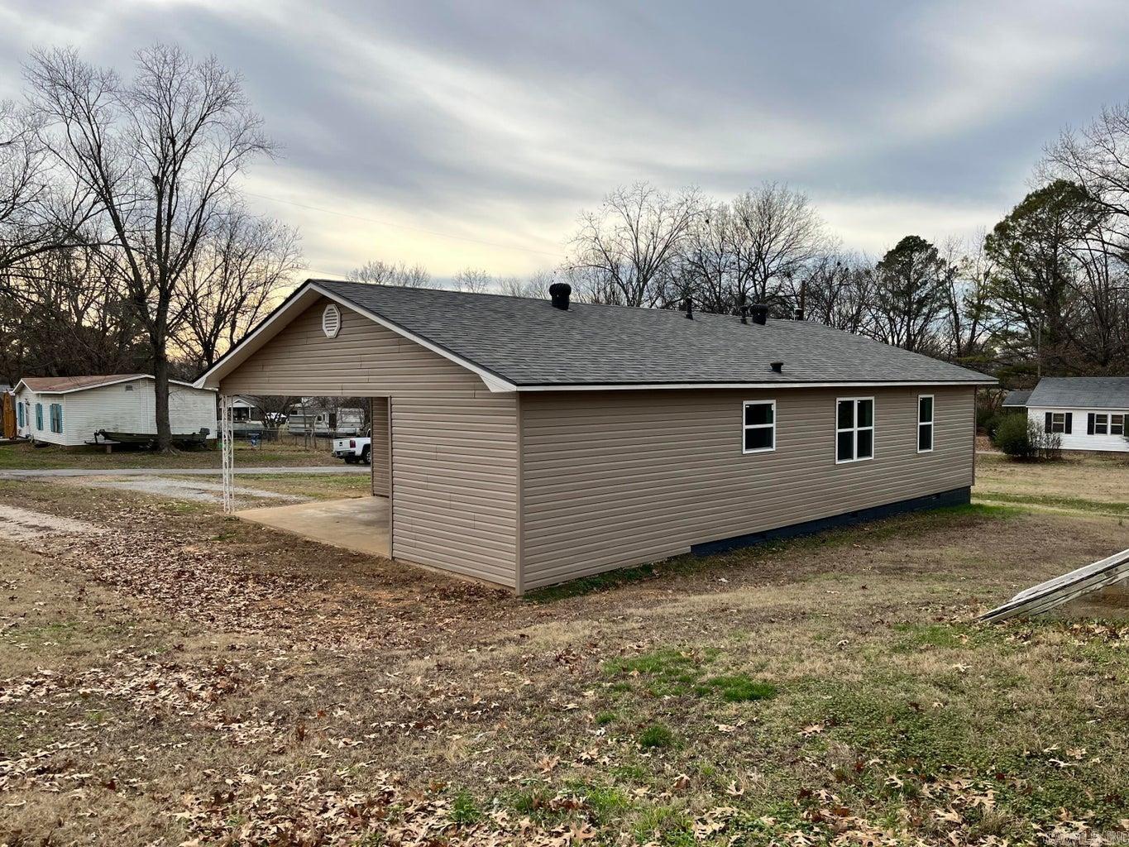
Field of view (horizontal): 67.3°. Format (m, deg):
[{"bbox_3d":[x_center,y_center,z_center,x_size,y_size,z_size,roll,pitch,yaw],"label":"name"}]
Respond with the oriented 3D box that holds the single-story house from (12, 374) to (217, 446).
[{"bbox_3d":[-26.265,-0.915,49.391,8.090,3.640,12.090,-3,4,-43],"label":"single-story house"}]

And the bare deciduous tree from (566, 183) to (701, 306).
[{"bbox_3d":[4.514,-7.258,56.000,9.200,17.470,9.000,0,3,5],"label":"bare deciduous tree"}]

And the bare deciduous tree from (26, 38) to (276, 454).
[{"bbox_3d":[-20.286,-8.653,41.500,12.220,19.880,11.500,-2,3,-26],"label":"bare deciduous tree"}]

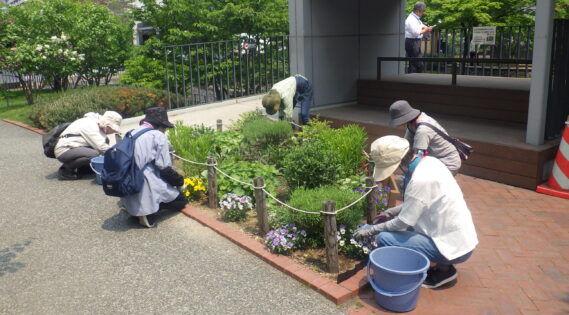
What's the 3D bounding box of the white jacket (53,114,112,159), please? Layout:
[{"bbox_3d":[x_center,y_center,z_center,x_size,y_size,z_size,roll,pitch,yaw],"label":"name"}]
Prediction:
[{"bbox_3d":[-2.291,-0.238,5.220,0.640,0.500,0.480,-3,14,-5],"label":"white jacket"}]

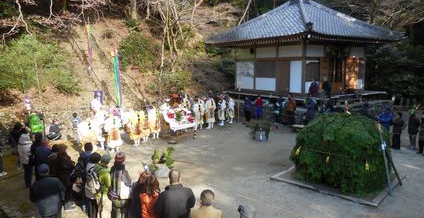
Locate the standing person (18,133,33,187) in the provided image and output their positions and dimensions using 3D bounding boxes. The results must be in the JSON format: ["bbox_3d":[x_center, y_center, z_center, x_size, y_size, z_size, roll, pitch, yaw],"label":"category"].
[{"bbox_3d":[-5.090,1.403,8.352,0.440,1.570,0.340,5,9,30],"label":"standing person"}]

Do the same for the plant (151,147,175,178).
[{"bbox_3d":[-1.490,1.628,9.413,0.720,0.880,0.680,0,7,0],"label":"plant"}]

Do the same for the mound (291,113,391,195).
[{"bbox_3d":[3.913,1.075,9.277,2.750,1.900,2.750,7,10,40],"label":"mound"}]

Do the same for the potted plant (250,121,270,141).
[{"bbox_3d":[2.221,0.979,14.223,0.850,0.950,0.800,0,7,0],"label":"potted plant"}]

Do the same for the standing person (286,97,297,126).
[{"bbox_3d":[4.666,0.109,18.177,0.540,1.670,0.380,3,8,20],"label":"standing person"}]

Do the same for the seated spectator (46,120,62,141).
[{"bbox_3d":[-7.259,0.967,14.258,0.550,0.880,0.550,5,9,31],"label":"seated spectator"}]

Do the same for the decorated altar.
[{"bbox_3d":[-1.563,0.795,14.539,1.250,1.200,1.250,-7,10,-42],"label":"decorated altar"}]

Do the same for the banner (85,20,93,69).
[{"bbox_3d":[-8.651,-4.476,21.500,0.500,3.237,0.350,-3,8,-20],"label":"banner"}]

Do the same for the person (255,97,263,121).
[{"bbox_3d":[2.982,-0.037,19.509,0.500,1.600,0.360,1,8,6],"label":"person"}]

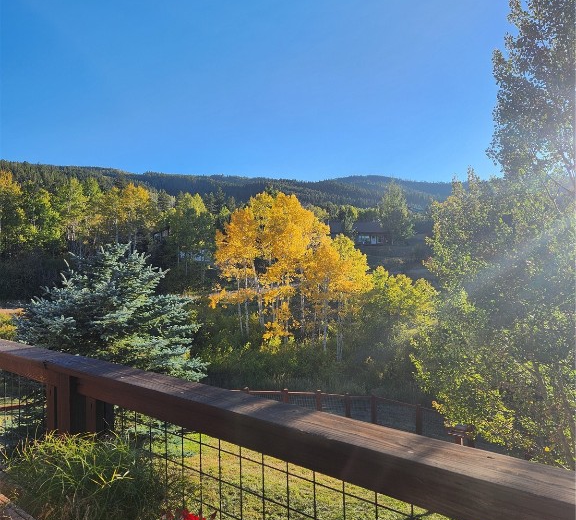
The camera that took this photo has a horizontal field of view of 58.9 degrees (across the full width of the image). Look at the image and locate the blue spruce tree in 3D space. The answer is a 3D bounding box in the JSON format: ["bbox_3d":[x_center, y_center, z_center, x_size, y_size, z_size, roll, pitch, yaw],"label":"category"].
[{"bbox_3d":[-3.761,1.951,11.000,4.100,4.600,4.100,-1,-1,0],"label":"blue spruce tree"}]

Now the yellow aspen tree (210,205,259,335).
[{"bbox_3d":[-3.512,0.755,33.500,3.200,8.800,3.200,-1,-1,0],"label":"yellow aspen tree"}]

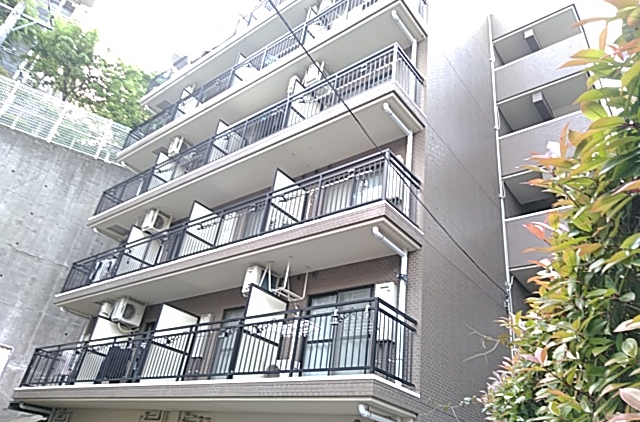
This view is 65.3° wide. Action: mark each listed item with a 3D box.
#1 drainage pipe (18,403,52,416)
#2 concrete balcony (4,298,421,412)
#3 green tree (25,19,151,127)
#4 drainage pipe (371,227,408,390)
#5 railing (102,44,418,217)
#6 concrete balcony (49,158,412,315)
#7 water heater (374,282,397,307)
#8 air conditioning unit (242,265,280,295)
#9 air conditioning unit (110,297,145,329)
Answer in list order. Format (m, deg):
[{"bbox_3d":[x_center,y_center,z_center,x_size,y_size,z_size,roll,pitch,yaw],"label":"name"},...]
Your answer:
[{"bbox_3d":[-8.146,5.667,14.287,0.110,0.140,1.050,-17,-39,37],"label":"drainage pipe"},{"bbox_3d":[-3.474,3.597,11.125,12.081,1.452,1.231,-17,-39,37],"label":"concrete balcony"},{"bbox_3d":[-10.908,-5.441,23.154,5.200,6.400,5.500,-17,-39,37],"label":"green tree"},{"bbox_3d":[1.024,1.490,7.644,0.100,2.405,0.980,-17,-39,37],"label":"drainage pipe"},{"bbox_3d":[-2.623,-1.250,13.430,11.490,1.155,1.040,-17,-39,37],"label":"railing"},{"bbox_3d":[-2.982,1.107,11.936,11.590,1.490,1.130,-17,-39,37],"label":"concrete balcony"},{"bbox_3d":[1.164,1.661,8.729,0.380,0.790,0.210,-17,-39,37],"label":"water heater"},{"bbox_3d":[-1.238,1.582,10.568,0.310,0.570,0.670,-17,-39,37],"label":"air conditioning unit"},{"bbox_3d":[-4.986,2.673,13.038,0.310,0.570,0.650,-17,-39,37],"label":"air conditioning unit"}]

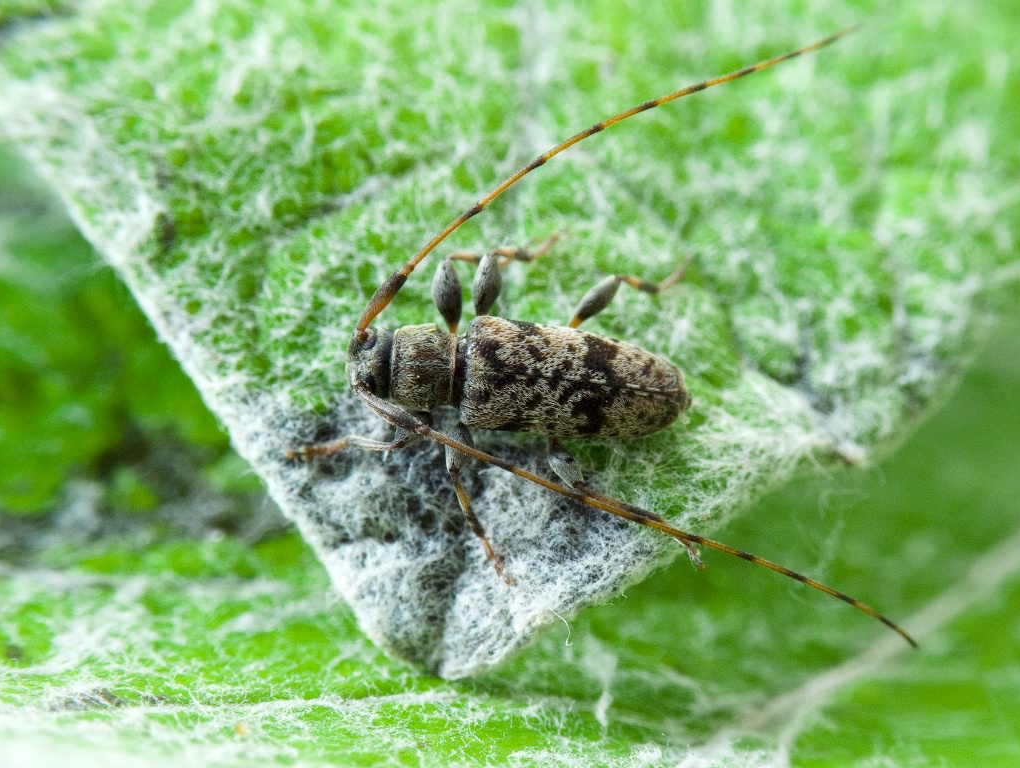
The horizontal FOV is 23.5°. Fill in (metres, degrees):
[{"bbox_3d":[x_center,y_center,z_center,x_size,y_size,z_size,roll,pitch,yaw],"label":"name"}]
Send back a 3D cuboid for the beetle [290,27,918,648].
[{"bbox_3d":[0.003,-0.002,0.055,0.014,0.003,0.013,6,83,1],"label":"beetle"}]

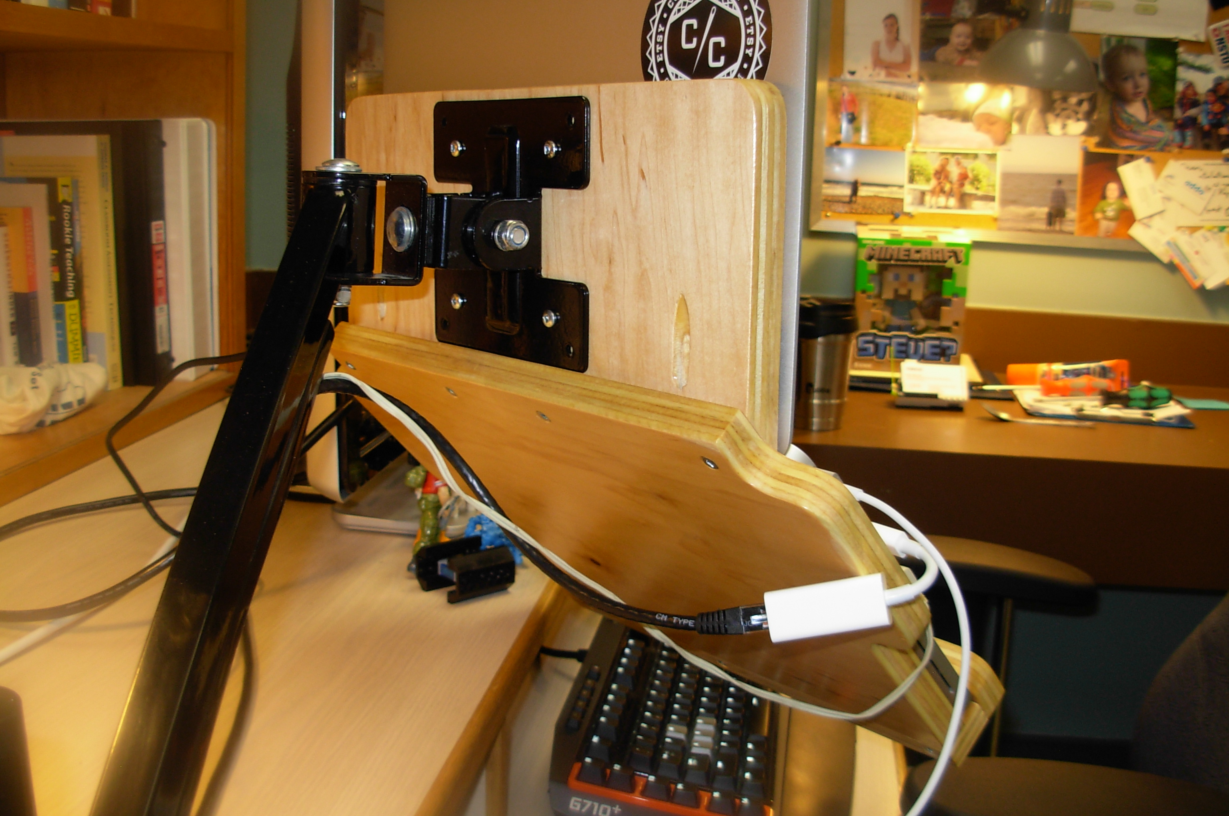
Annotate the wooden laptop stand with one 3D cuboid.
[{"bbox_3d":[0.011,-0.004,0.690,0.181,0.315,0.375,-8,16,-40],"label":"wooden laptop stand"}]

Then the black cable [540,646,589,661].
[{"bbox_3d":[-0.041,0.198,1.078,0.044,0.012,0.011,5,13,8],"label":"black cable"}]

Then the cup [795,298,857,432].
[{"bbox_3d":[0.271,-0.057,1.756,0.087,0.168,0.087,5,13,9],"label":"cup"}]

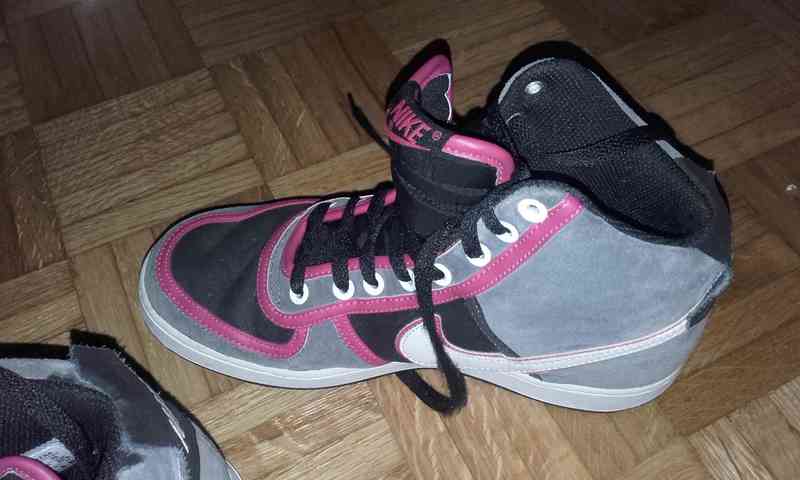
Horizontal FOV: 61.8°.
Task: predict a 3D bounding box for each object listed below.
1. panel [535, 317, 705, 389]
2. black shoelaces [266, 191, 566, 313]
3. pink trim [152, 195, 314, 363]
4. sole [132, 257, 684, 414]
[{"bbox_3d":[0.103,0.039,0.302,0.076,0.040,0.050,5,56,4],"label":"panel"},{"bbox_3d":[-0.002,-0.011,0.274,0.121,0.094,0.069,5,56,4],"label":"black shoelaces"},{"bbox_3d":[-0.081,0.011,0.326,0.089,0.034,0.085,5,56,4],"label":"pink trim"},{"bbox_3d":[0.003,0.027,0.345,0.284,0.033,0.101,5,56,4],"label":"sole"}]

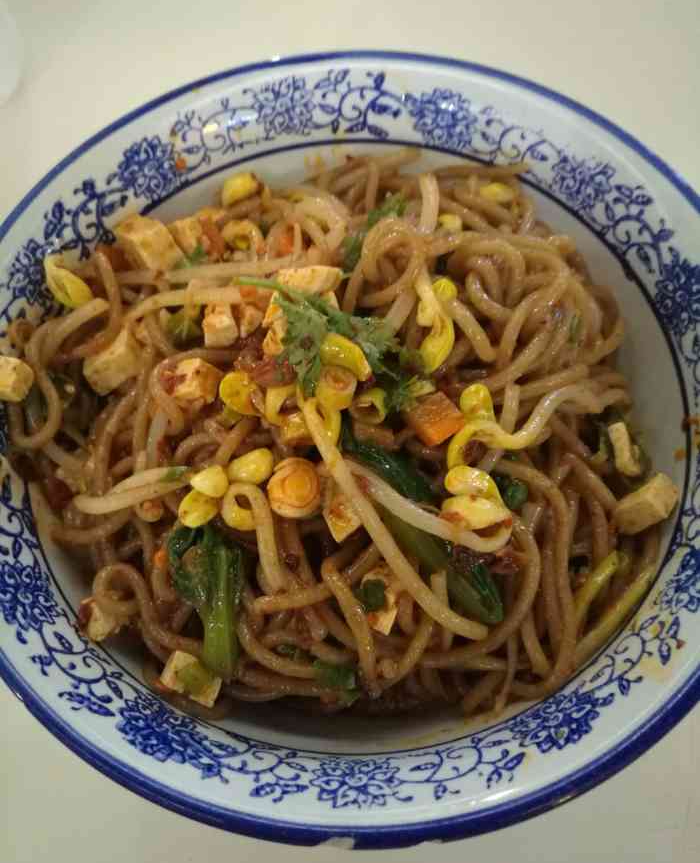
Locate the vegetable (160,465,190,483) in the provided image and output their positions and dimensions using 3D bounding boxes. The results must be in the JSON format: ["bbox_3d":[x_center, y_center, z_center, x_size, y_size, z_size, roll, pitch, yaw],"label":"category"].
[{"bbox_3d":[-0.048,0.012,0.202,0.008,0.003,0.004,-20,68,-6],"label":"vegetable"}]

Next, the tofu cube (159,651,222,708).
[{"bbox_3d":[-0.043,0.068,0.198,0.015,0.009,0.009,24,70,11],"label":"tofu cube"}]

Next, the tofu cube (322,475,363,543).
[{"bbox_3d":[-0.002,0.021,0.196,0.009,0.010,0.013,-39,72,-13],"label":"tofu cube"}]

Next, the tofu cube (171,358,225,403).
[{"bbox_3d":[-0.043,-0.014,0.202,0.011,0.010,0.010,22,69,9],"label":"tofu cube"}]

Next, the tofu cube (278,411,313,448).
[{"bbox_3d":[-0.015,-0.001,0.201,0.009,0.008,0.009,-8,68,-2],"label":"tofu cube"}]

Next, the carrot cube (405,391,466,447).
[{"bbox_3d":[0.022,-0.003,0.190,0.011,0.008,0.011,-33,51,-13],"label":"carrot cube"}]

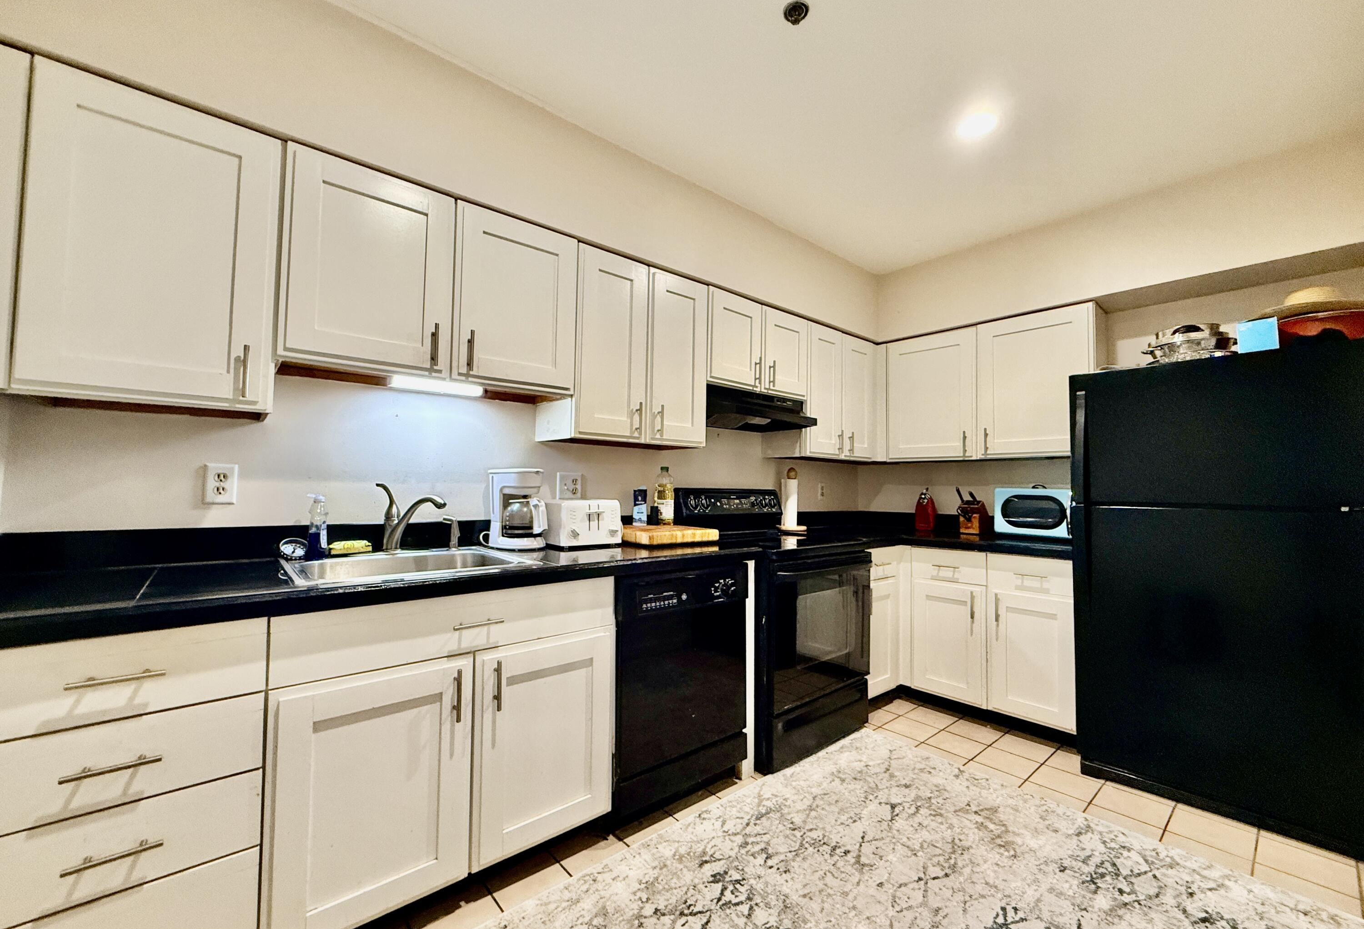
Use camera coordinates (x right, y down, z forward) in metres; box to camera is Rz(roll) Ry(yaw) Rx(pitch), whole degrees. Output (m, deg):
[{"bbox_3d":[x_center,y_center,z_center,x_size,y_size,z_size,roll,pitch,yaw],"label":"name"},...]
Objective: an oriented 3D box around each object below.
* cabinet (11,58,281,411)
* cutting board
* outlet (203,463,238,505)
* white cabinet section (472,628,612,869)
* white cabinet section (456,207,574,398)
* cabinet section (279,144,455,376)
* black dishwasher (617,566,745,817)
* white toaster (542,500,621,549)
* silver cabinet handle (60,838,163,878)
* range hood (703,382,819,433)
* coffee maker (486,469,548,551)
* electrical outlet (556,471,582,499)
[{"bbox_3d":[-1.362,-0.517,1.463,0.457,0.750,0.326,3,-3,-41],"label":"cabinet"},{"bbox_3d":[-0.065,0.309,2.417,0.371,0.050,0.276,3,-3,-36],"label":"cutting board"},{"bbox_3d":[-1.376,0.059,1.646,0.074,0.118,0.009,3,-3,-41],"label":"outlet"},{"bbox_3d":[-0.598,0.836,1.899,0.459,0.600,0.600,3,-3,-41],"label":"white cabinet section"},{"bbox_3d":[-0.685,-0.569,2.088,0.456,0.602,0.322,3,-3,-41],"label":"white cabinet section"},{"bbox_3d":[-1.030,-0.587,1.789,0.458,0.602,0.322,3,-3,-41],"label":"cabinet section"},{"bbox_3d":[-0.177,0.774,2.219,0.622,0.778,0.622,3,-3,-41],"label":"black dishwasher"},{"bbox_3d":[-0.420,0.231,2.205,0.284,0.187,0.275,3,-3,-41],"label":"white toaster"},{"bbox_3d":[-1.069,0.737,1.041,0.137,0.013,0.036,3,-3,-41],"label":"silver cabinet handle"},{"bbox_3d":[0.351,-0.285,2.848,0.758,0.156,0.456,3,-3,-41],"label":"range hood"},{"bbox_3d":[-0.612,0.168,2.083,0.240,0.298,0.165,-1,-3,41],"label":"coffee maker"},{"bbox_3d":[-0.488,0.093,2.411,0.120,0.114,0.010,3,-3,-41],"label":"electrical outlet"}]

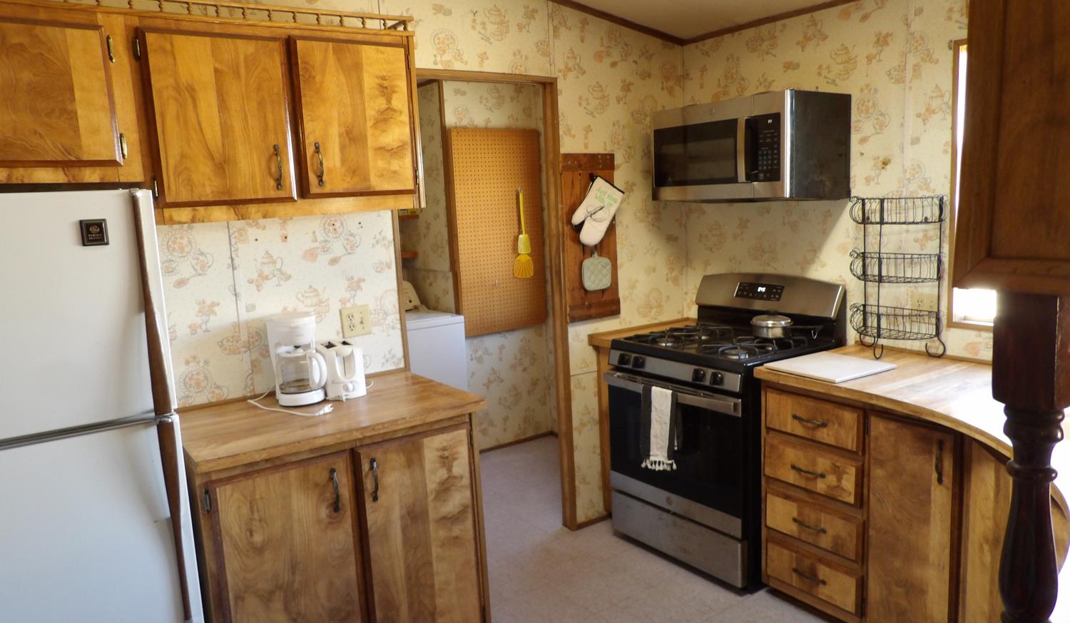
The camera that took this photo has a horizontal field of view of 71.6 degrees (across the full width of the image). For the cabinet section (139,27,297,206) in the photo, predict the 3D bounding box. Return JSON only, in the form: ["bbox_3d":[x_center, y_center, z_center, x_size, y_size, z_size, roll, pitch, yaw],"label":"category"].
[{"bbox_3d":[-1.028,-0.592,2.368,0.400,0.502,0.320,-8,10,-33],"label":"cabinet section"}]

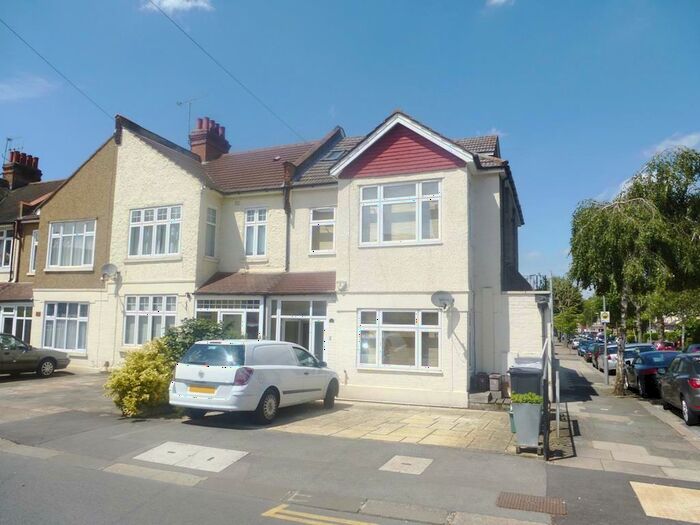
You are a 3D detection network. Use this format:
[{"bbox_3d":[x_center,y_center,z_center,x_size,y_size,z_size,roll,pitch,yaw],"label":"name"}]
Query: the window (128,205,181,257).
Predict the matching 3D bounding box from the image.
[{"bbox_3d":[-6.344,-0.992,15.789,2.186,1.615,0.140,-2,-9,23],"label":"window"}]

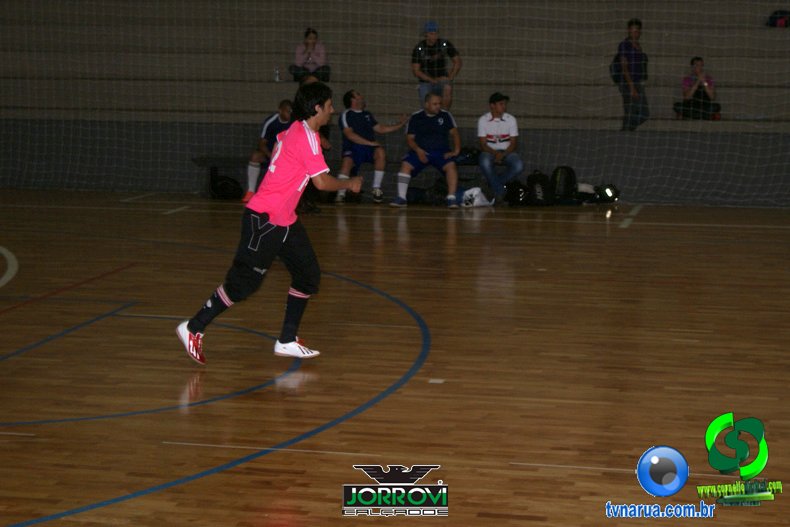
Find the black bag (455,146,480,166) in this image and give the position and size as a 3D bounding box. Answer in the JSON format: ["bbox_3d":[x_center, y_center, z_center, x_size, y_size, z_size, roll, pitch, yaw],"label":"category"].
[{"bbox_3d":[0.879,-1.326,20.236,0.360,0.240,0.260,2,7,13],"label":"black bag"}]

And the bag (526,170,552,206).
[{"bbox_3d":[1.744,-0.910,19.867,0.310,0.430,0.230,1,7,5],"label":"bag"}]

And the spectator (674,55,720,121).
[{"bbox_3d":[3.884,-2.279,21.202,0.600,0.820,0.600,2,7,10],"label":"spectator"}]

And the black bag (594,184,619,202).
[{"bbox_3d":[2.588,-0.826,20.050,0.330,0.220,0.250,2,7,13],"label":"black bag"}]

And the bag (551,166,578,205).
[{"bbox_3d":[2.051,-0.930,19.920,0.330,0.460,0.250,1,7,7],"label":"bag"}]

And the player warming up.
[{"bbox_3d":[-0.714,-0.230,9.292,0.930,1.600,0.540,-2,7,-18],"label":"player warming up"}]

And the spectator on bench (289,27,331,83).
[{"bbox_3d":[-1.194,-2.900,22.982,0.530,0.850,0.620,1,7,5],"label":"spectator on bench"}]

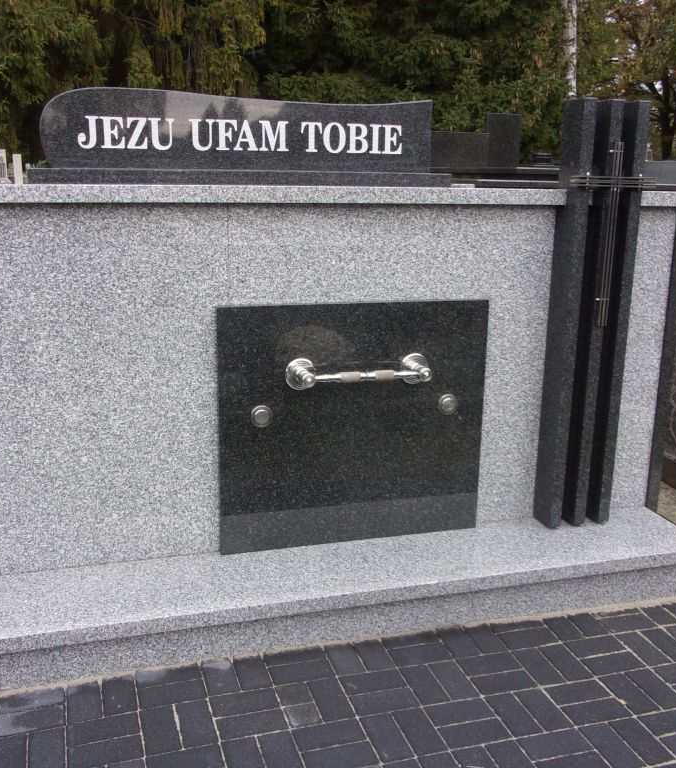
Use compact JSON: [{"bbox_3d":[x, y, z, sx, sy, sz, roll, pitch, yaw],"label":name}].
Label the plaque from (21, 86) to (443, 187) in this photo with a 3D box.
[{"bbox_3d":[-0.307,-0.831,2.843,1.430,0.301,0.200,-3,15,-16],"label":"plaque"}]

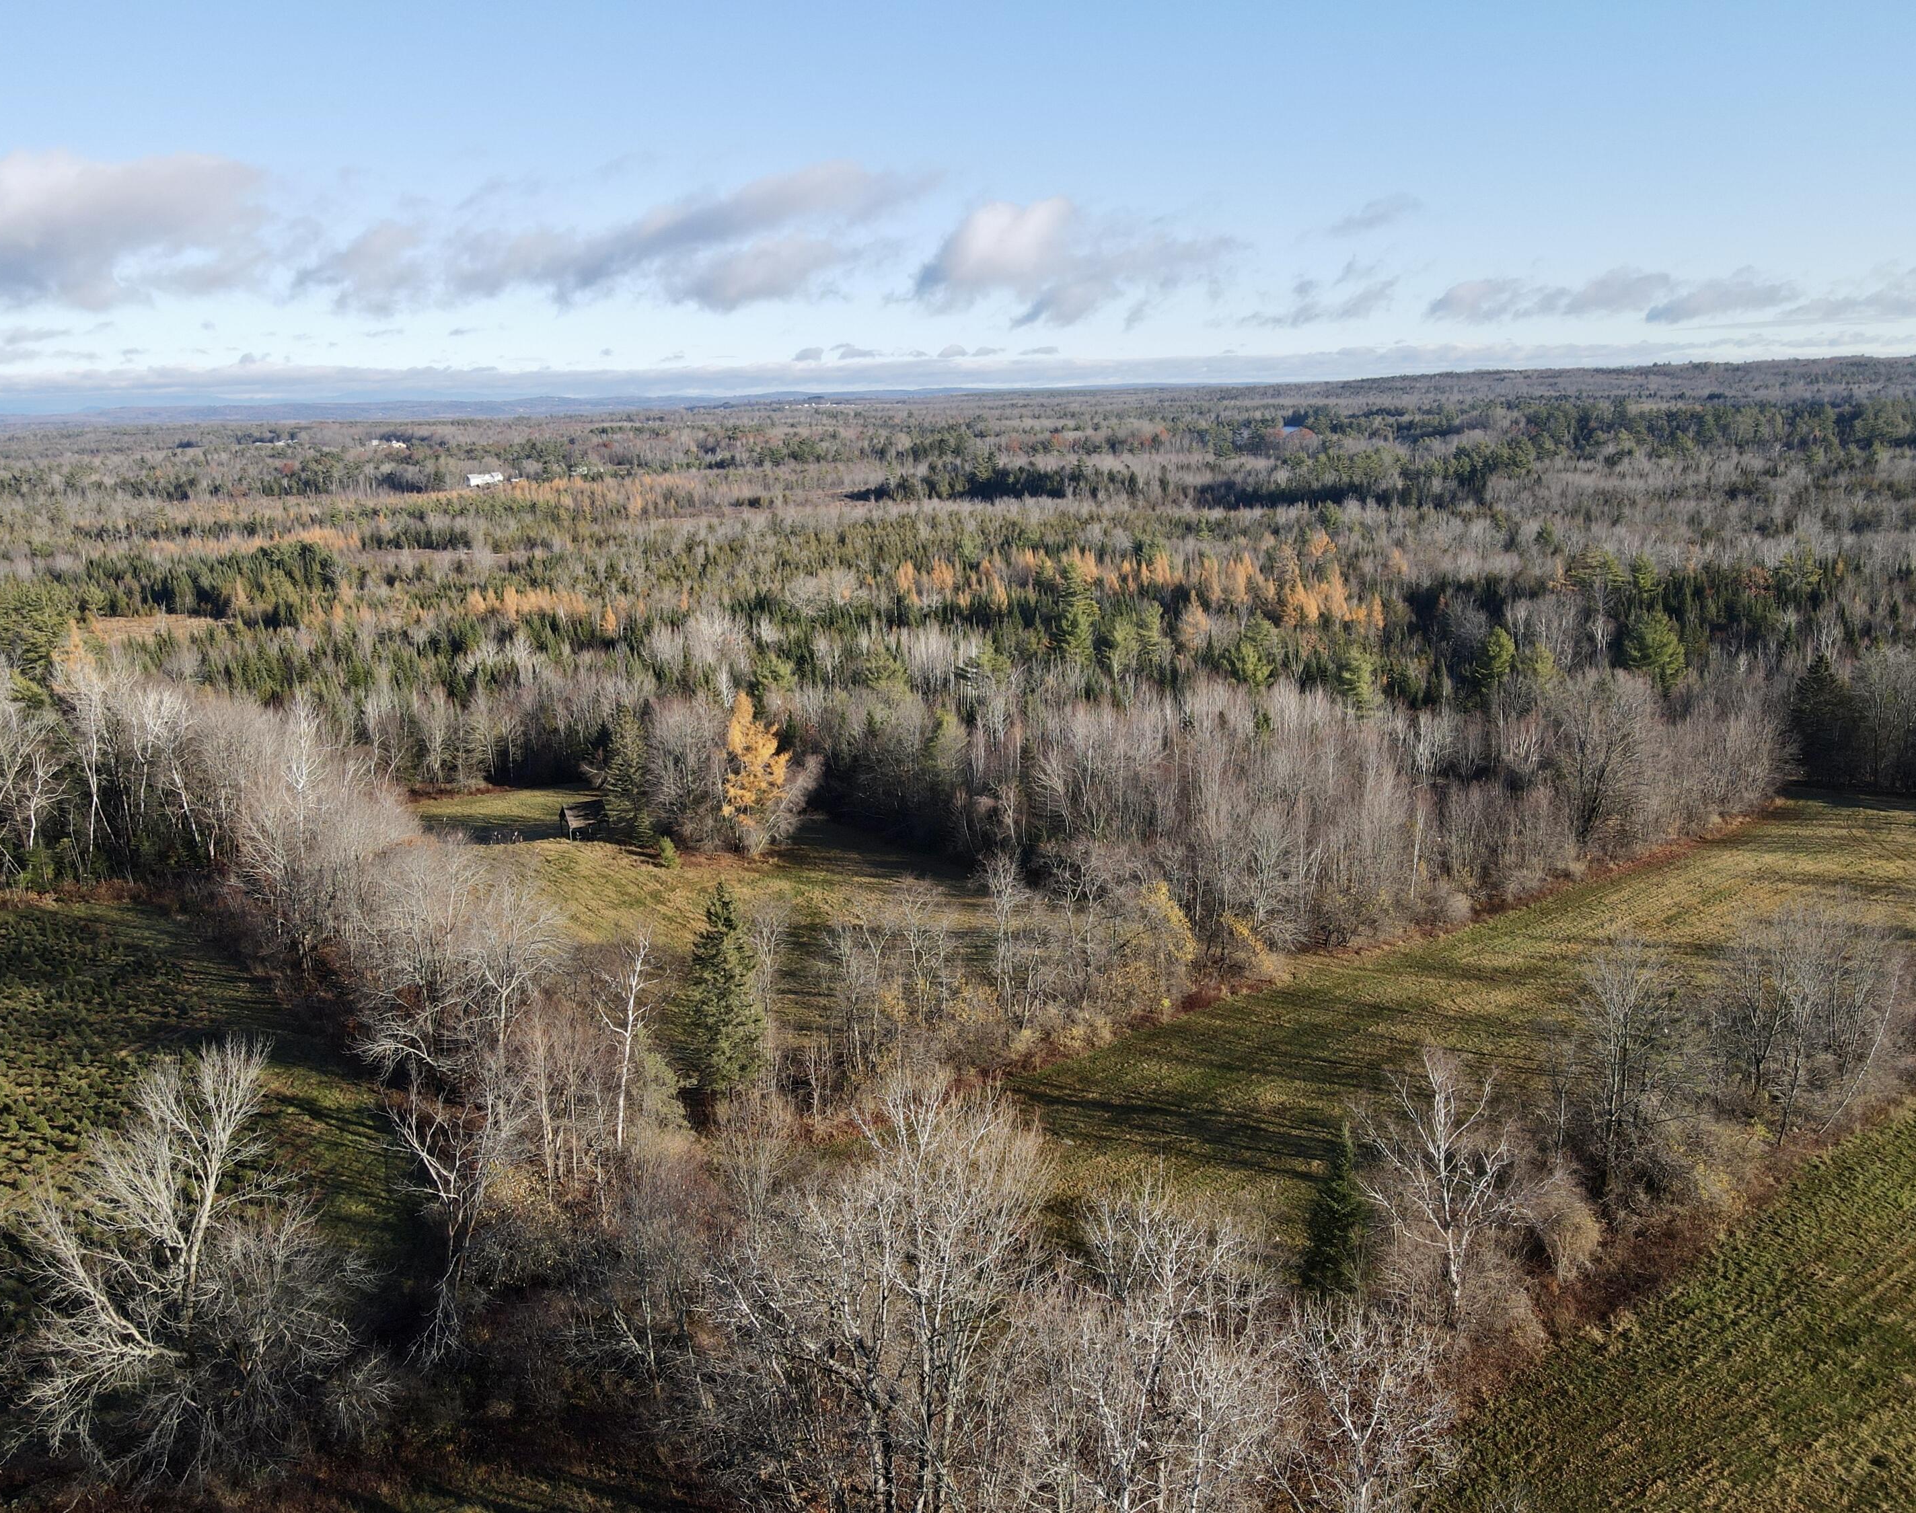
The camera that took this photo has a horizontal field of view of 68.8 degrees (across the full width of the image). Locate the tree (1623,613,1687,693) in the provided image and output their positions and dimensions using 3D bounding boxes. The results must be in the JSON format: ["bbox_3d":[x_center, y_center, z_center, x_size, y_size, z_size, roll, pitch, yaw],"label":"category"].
[{"bbox_3d":[95.870,-10.390,194.440,8.980,19.000,8.980,-1,14,0],"label":"tree"}]

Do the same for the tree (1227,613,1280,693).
[{"bbox_3d":[44.140,-12.510,210.190,7.960,17.500,7.960,-1,14,0],"label":"tree"}]

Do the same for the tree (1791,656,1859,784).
[{"bbox_3d":[108.080,-4.430,174.720,8.470,16.760,8.470,-1,14,0],"label":"tree"}]

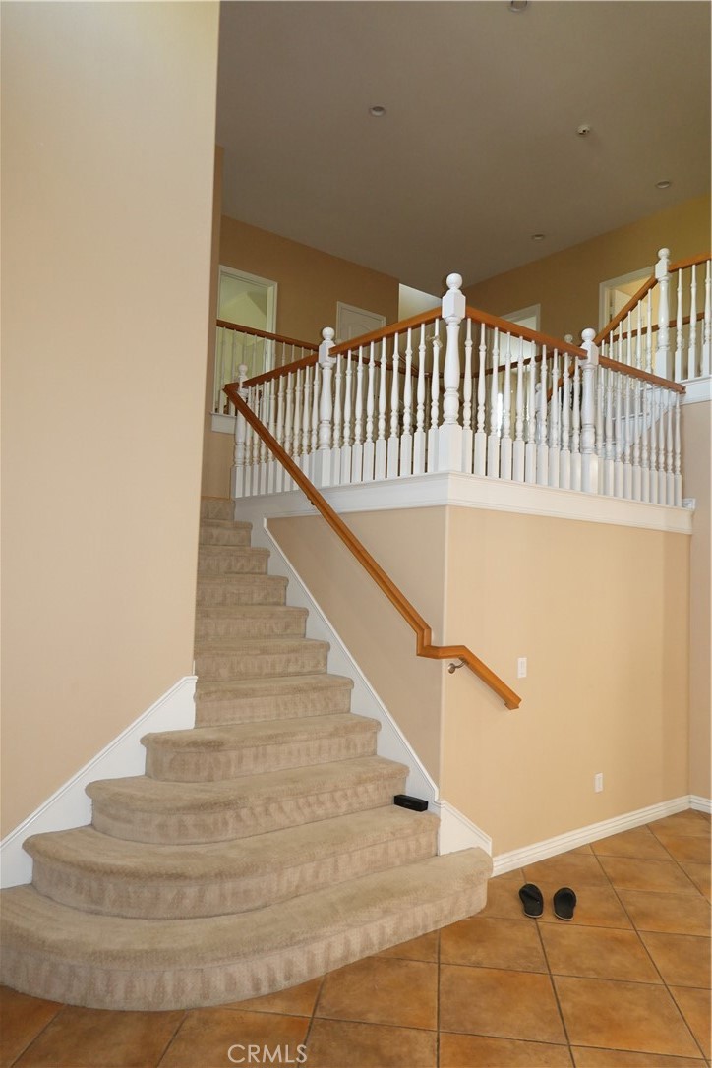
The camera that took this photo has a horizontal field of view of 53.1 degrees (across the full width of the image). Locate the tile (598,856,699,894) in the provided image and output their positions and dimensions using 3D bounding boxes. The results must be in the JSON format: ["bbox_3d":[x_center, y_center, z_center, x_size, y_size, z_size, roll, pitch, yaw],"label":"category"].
[{"bbox_3d":[1.627,1.915,3.992,0.452,0.012,0.452,1,-3,7],"label":"tile"}]

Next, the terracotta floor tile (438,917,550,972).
[{"bbox_3d":[0.607,1.837,3.201,0.452,0.012,0.452,1,-3,7],"label":"terracotta floor tile"}]

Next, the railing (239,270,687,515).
[{"bbox_3d":[0.755,-0.770,5.554,2.546,1.101,2.445,4,-4,-38],"label":"railing"}]

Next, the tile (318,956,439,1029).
[{"bbox_3d":[0.097,1.798,2.806,0.452,0.012,0.452,1,-3,7],"label":"tile"}]

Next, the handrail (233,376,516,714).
[{"bbox_3d":[-0.075,-0.111,4.774,0.663,2.194,2.500,4,-4,-38],"label":"handrail"}]

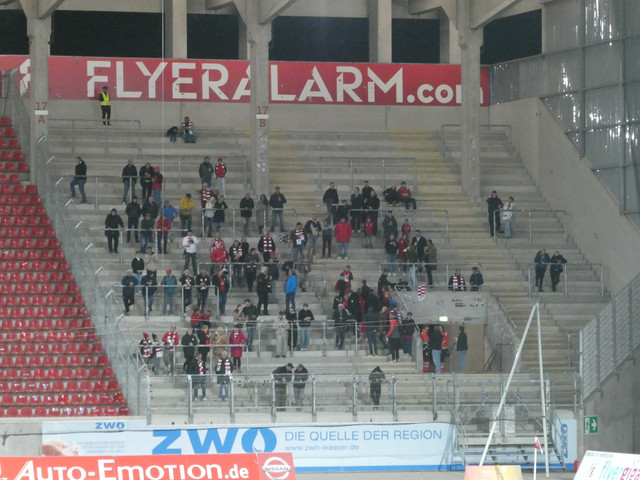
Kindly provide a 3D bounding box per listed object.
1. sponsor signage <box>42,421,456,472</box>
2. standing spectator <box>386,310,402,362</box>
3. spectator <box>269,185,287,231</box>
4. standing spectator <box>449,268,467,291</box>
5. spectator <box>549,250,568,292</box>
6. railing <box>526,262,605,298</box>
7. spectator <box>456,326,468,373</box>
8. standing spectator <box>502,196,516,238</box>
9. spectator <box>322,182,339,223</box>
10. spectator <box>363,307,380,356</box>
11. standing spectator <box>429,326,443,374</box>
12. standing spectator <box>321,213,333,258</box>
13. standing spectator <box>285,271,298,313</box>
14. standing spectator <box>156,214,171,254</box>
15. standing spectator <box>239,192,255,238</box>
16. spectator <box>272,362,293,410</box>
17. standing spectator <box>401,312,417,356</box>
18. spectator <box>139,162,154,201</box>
[{"bbox_3d":[-2.427,7.606,135.960,16.042,2.023,0.050,0,-1,-19],"label":"sponsor signage"},{"bbox_3d":[2.740,3.589,136.478,0.550,1.864,0.420,0,-1,11],"label":"standing spectator"},{"bbox_3d":[-1.655,-1.194,145.027,0.620,1.785,0.400,0,-1,-9],"label":"spectator"},{"bbox_3d":[5.288,2.009,142.198,0.600,1.788,0.400,0,-1,-15],"label":"standing spectator"},{"bbox_3d":[9.281,1.229,143.594,0.600,1.604,0.450,0,-1,-5],"label":"spectator"},{"bbox_3d":[9.596,1.598,144.150,3.150,1.364,0.080,0,-1,-17],"label":"railing"},{"bbox_3d":[5.349,4.131,139.300,0.480,1.797,0.500,-1,-1,37],"label":"spectator"},{"bbox_3d":[7.634,-0.900,148.961,0.450,1.704,0.480,0,-1,-27],"label":"standing spectator"},{"bbox_3d":[0.436,-1.406,146.441,0.580,1.743,0.380,0,-1,-21],"label":"spectator"},{"bbox_3d":[1.915,3.411,137.482,0.580,1.878,0.380,0,-1,3],"label":"spectator"},{"bbox_3d":[4.333,4.086,138.120,0.520,1.800,0.360,0,-1,6],"label":"standing spectator"},{"bbox_3d":[0.253,-0.163,143.901,0.480,1.751,0.340,0,-1,-6],"label":"standing spectator"},{"bbox_3d":[-1.114,1.935,139.605,0.400,1.680,0.550,0,-1,6],"label":"standing spectator"},{"bbox_3d":[-5.977,-0.201,141.680,0.520,1.513,0.450,0,-1,-5],"label":"standing spectator"},{"bbox_3d":[-2.911,-0.970,146.426,0.550,1.742,0.420,0,-1,-5],"label":"standing spectator"},{"bbox_3d":[-1.331,5.287,132.980,0.580,1.762,0.580,0,-1,-24],"label":"spectator"},{"bbox_3d":[3.290,3.503,137.063,0.520,1.631,0.380,0,-1,9],"label":"standing spectator"},{"bbox_3d":[-6.834,-2.198,145.813,0.560,1.676,0.400,0,-1,-6],"label":"spectator"}]

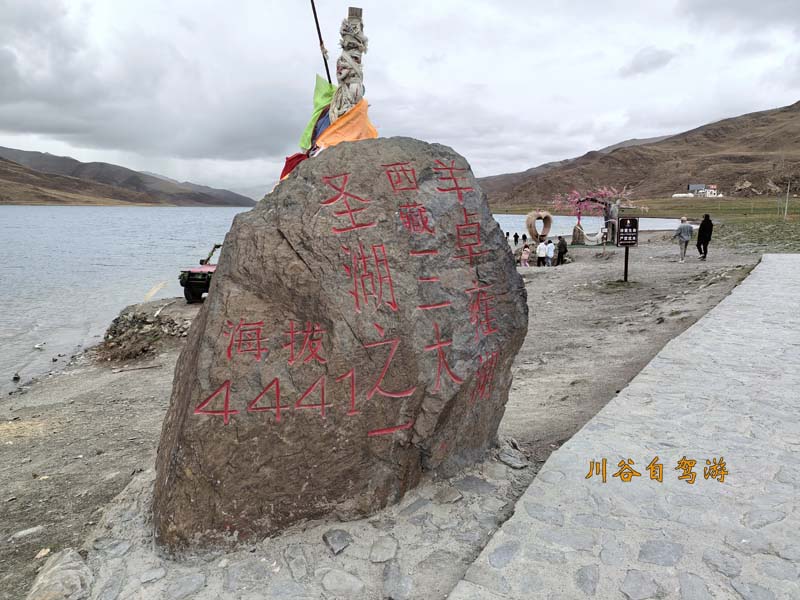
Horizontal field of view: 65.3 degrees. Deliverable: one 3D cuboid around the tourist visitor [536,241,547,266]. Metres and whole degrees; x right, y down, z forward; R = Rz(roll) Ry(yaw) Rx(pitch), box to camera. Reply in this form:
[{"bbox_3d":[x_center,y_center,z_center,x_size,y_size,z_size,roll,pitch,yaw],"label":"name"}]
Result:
[{"bbox_3d":[7.823,-2.497,34.626,0.500,1.660,0.340,2,9,11],"label":"tourist visitor"}]

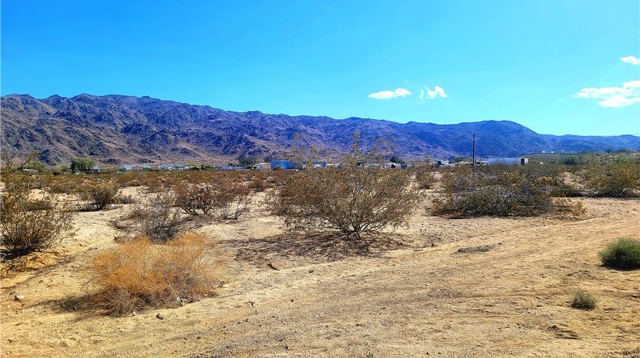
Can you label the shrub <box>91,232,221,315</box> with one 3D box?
[{"bbox_3d":[-1.945,1.054,5.684,1.500,0.750,1.200,0,2,0],"label":"shrub"}]

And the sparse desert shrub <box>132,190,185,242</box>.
[{"bbox_3d":[-3.302,0.779,9.828,1.200,1.050,1.050,0,2,0],"label":"sparse desert shrub"}]

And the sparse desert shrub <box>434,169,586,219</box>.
[{"bbox_3d":[5.975,0.388,15.319,4.700,1.500,2.800,0,2,0],"label":"sparse desert shrub"}]

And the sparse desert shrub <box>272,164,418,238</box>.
[{"bbox_3d":[0.556,0.446,10.918,3.150,1.650,2.700,0,2,0],"label":"sparse desert shrub"}]

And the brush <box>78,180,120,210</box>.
[{"bbox_3d":[-7.718,0.568,16.825,1.450,1.050,1.300,0,2,0],"label":"brush"}]

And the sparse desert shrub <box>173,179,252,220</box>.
[{"bbox_3d":[-3.226,0.590,14.424,2.350,1.150,1.800,0,2,0],"label":"sparse desert shrub"}]

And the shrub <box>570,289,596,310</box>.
[{"bbox_3d":[2.929,1.330,5.343,0.290,0.220,0.270,0,2,0],"label":"shrub"}]

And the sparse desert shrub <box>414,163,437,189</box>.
[{"bbox_3d":[6.806,-0.135,31.010,1.500,1.600,1.400,0,2,0],"label":"sparse desert shrub"}]

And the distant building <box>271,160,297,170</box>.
[{"bbox_3d":[-11.384,-4.523,149.932,8.200,3.200,7.000,0,2,0],"label":"distant building"}]

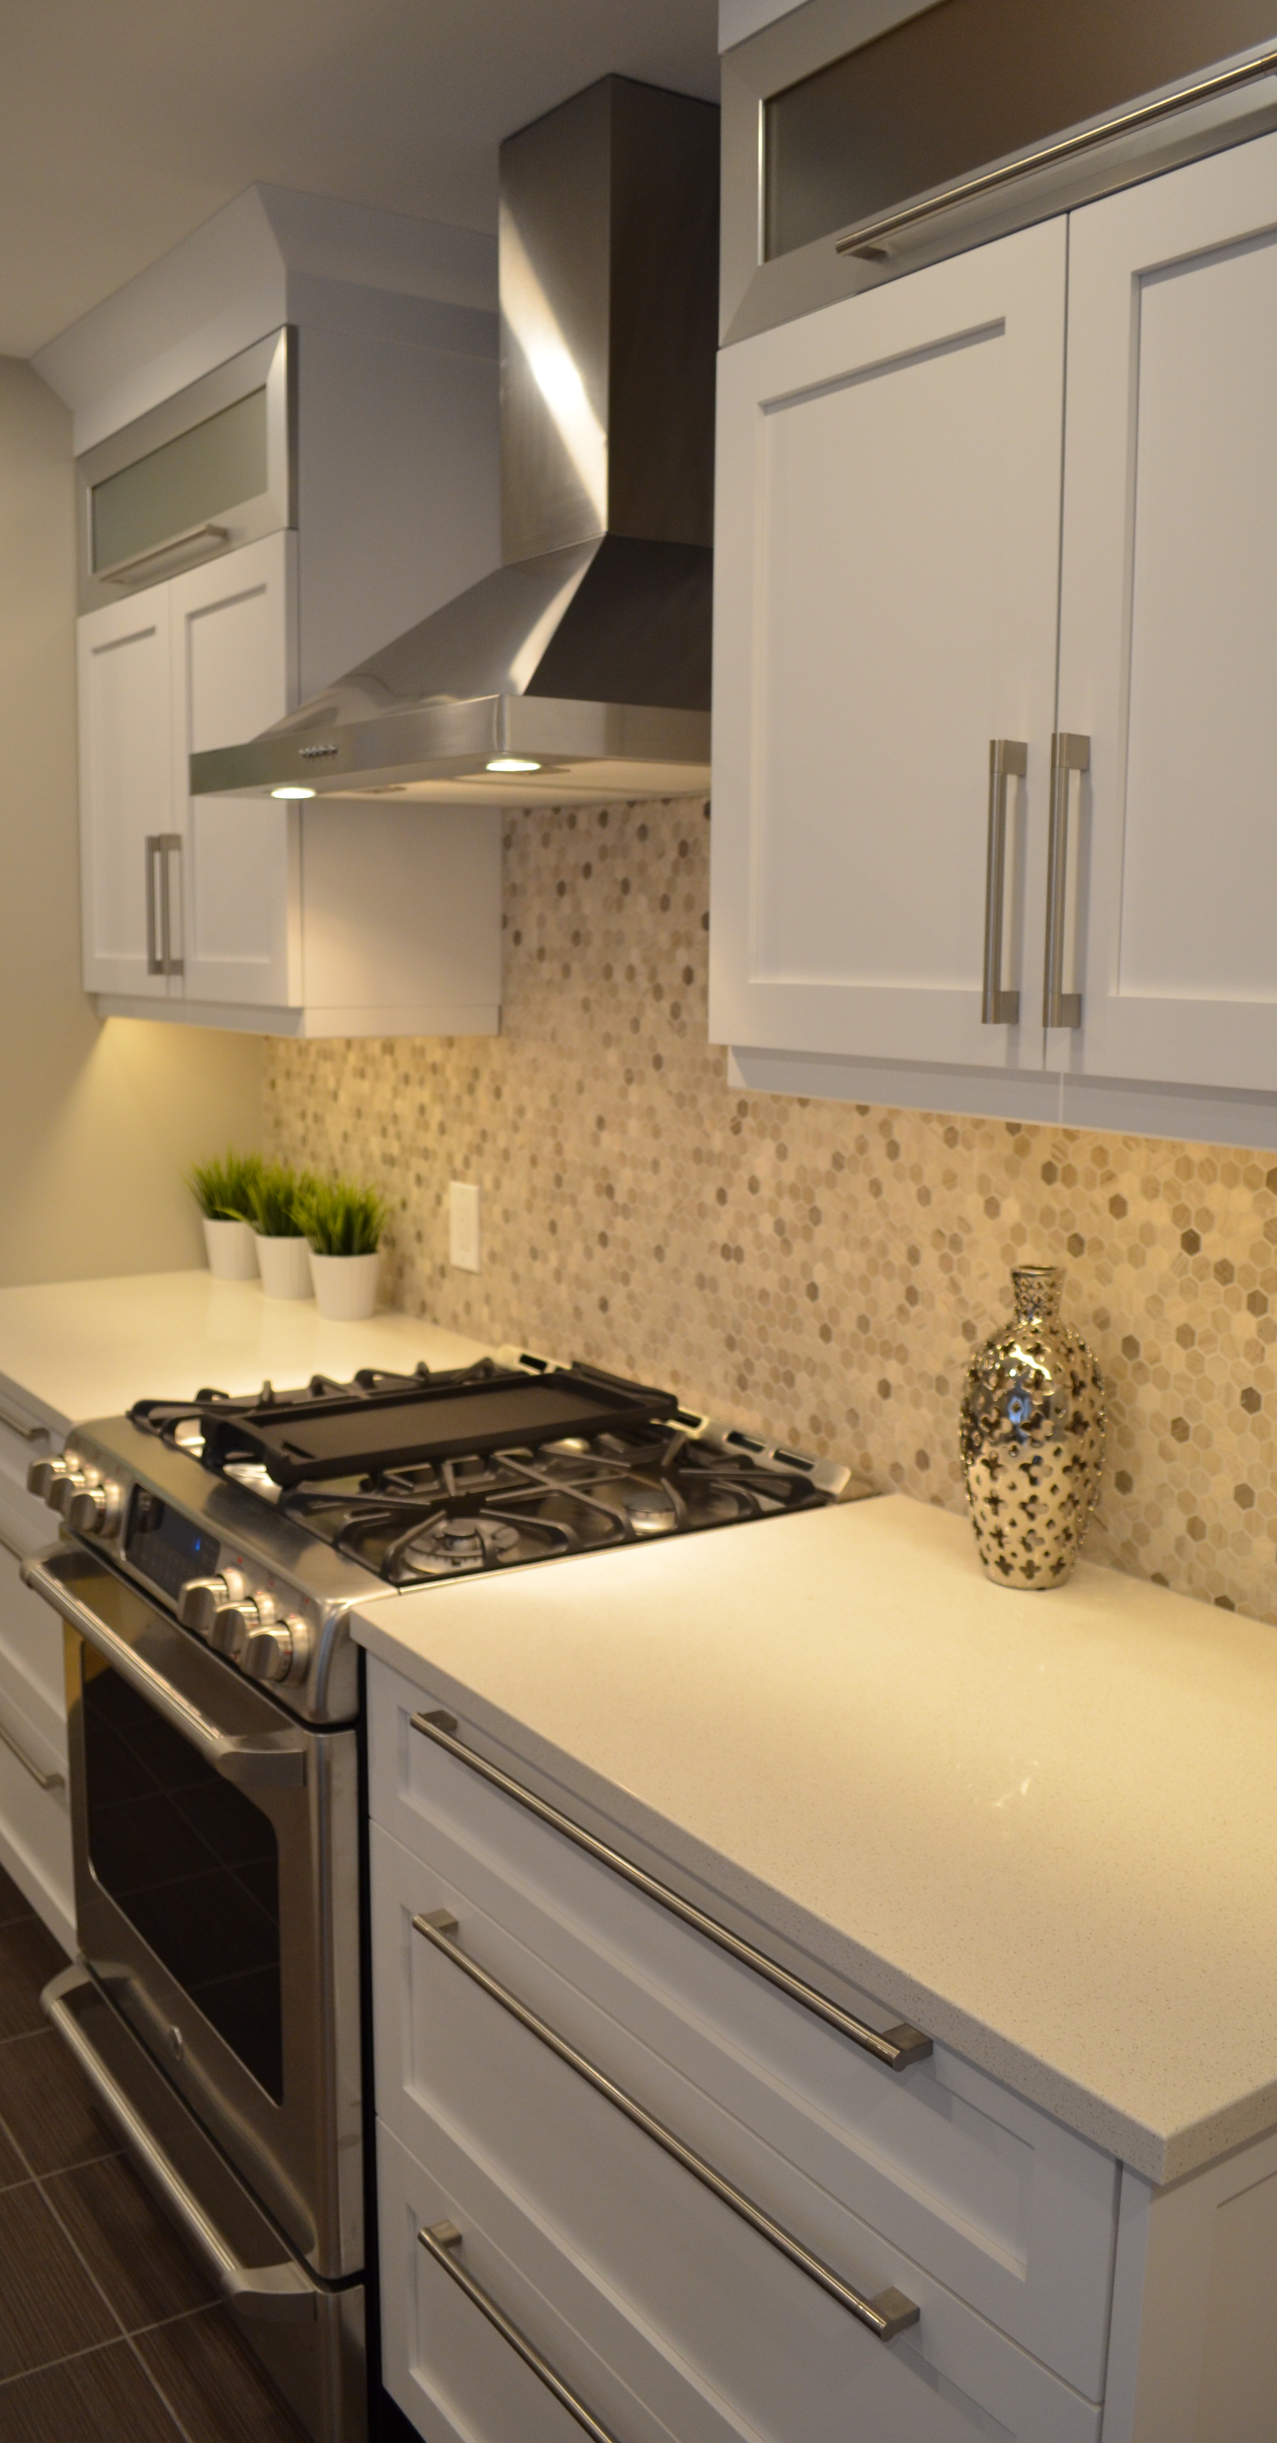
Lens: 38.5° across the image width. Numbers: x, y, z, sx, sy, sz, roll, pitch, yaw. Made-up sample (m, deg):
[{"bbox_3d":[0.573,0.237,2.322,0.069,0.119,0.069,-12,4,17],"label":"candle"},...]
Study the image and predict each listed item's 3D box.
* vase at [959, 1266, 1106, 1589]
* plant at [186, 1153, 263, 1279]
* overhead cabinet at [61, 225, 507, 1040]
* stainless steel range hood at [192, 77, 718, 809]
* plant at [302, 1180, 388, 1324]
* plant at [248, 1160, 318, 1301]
[{"bbox_3d":[0.373,0.193,1.708,0.136,0.292,0.136,1,9,0],"label":"vase"},{"bbox_3d":[-0.712,-0.010,3.217,0.142,0.213,0.142,-6,11,-35],"label":"plant"},{"bbox_3d":[-0.560,-0.801,2.741,0.332,1.000,0.808,-6,11,-35],"label":"overhead cabinet"},{"bbox_3d":[-0.139,-0.857,2.023,0.462,0.734,0.746,-6,11,-35],"label":"stainless steel range hood"},{"bbox_3d":[-0.463,0.045,2.877,0.142,0.213,0.142,1,9,0],"label":"plant"},{"bbox_3d":[-0.583,0.018,3.043,0.142,0.213,0.142,-6,11,-35],"label":"plant"}]

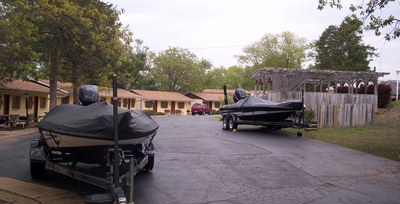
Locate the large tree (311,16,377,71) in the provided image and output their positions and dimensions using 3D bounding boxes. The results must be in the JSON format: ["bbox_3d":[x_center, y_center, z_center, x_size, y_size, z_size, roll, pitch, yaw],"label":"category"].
[{"bbox_3d":[15.200,-4.100,44.000,7.000,10.500,7.000,0,0,0],"label":"large tree"}]

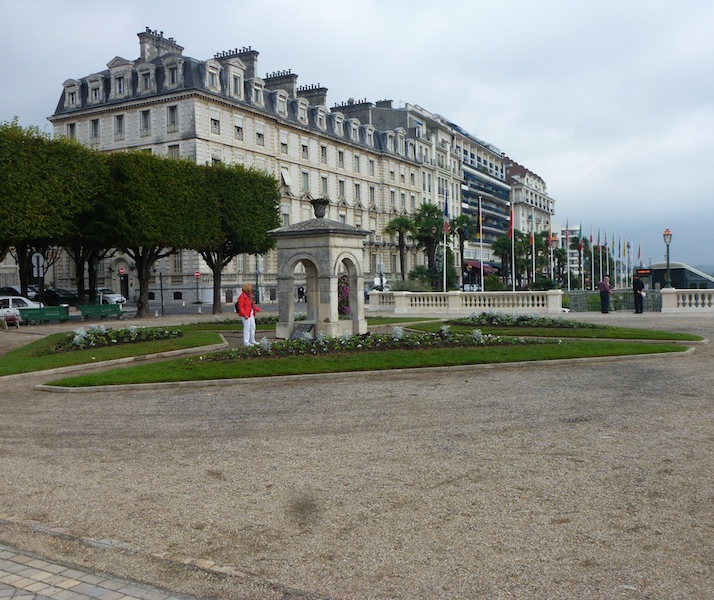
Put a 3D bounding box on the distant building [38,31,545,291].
[{"bbox_3d":[11.100,-14.232,124.500,19.000,25.500,142.000,-1,2,27],"label":"distant building"}]

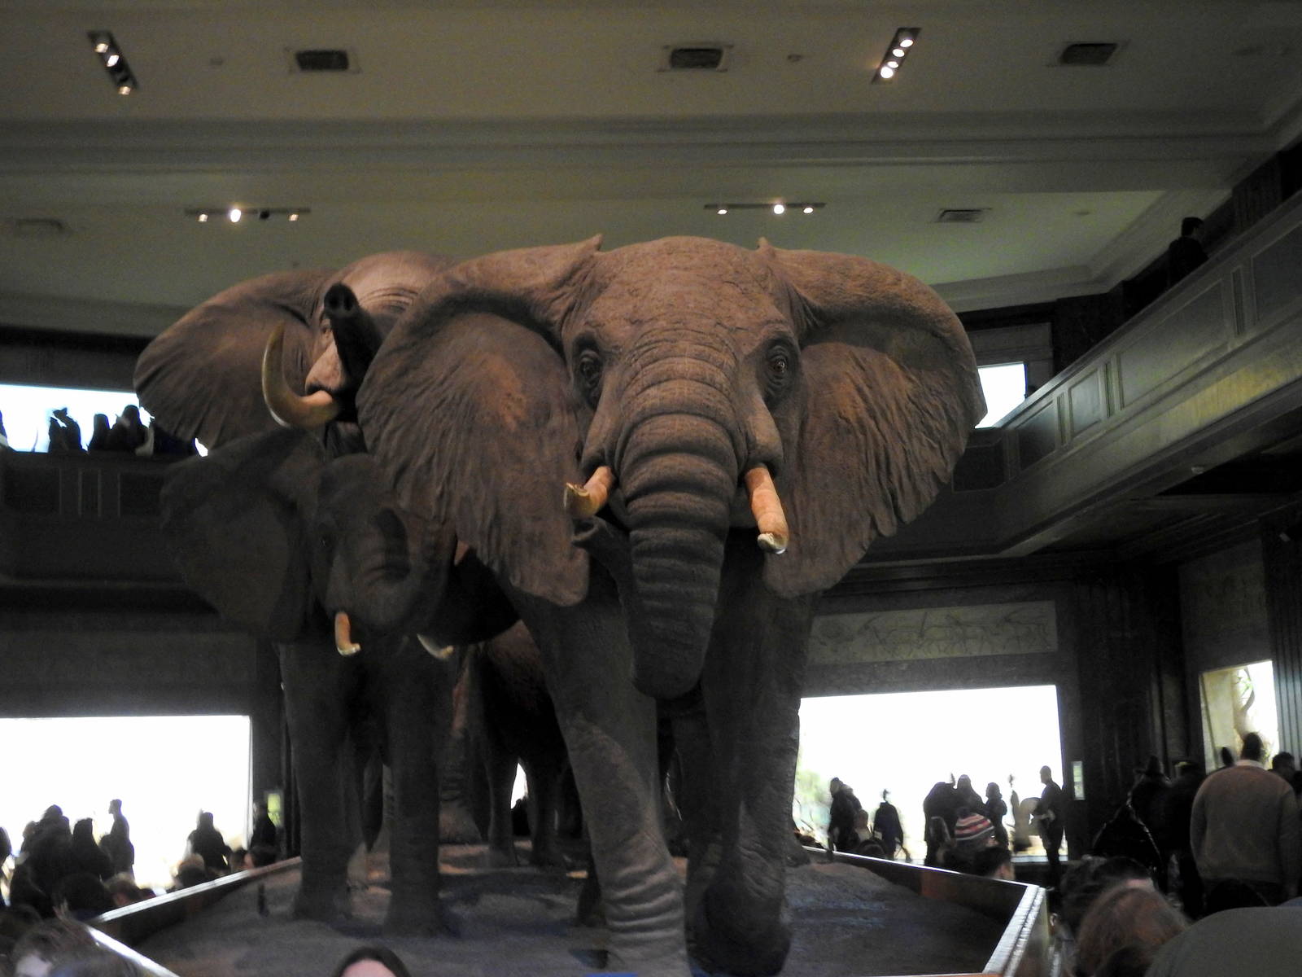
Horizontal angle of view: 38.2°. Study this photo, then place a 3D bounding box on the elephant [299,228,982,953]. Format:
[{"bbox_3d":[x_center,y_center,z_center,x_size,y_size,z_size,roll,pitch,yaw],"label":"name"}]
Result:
[{"bbox_3d":[0.068,0.754,10.192,3.070,3.460,4.500,-1,-9,-4],"label":"elephant"}]

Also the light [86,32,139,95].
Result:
[{"bbox_3d":[-5.462,-4.290,19.033,0.220,0.140,1.500,-1,-9,-4],"label":"light"}]

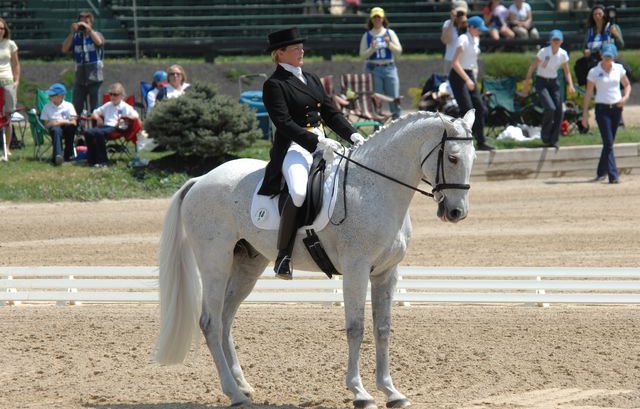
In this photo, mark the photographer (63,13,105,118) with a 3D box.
[{"bbox_3d":[-2.942,-1.517,79.500,0.560,1.780,0.480,1,3,13],"label":"photographer"}]

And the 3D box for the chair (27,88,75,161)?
[{"bbox_3d":[-3.243,-0.970,77.500,0.680,0.870,0.570,-1,3,-12],"label":"chair"}]

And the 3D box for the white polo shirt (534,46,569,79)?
[{"bbox_3d":[2.869,-1.760,79.200,0.430,0.410,0.260,9,8,6],"label":"white polo shirt"}]

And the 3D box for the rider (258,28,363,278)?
[{"bbox_3d":[-0.053,-0.319,40.000,0.680,1.580,0.600,1,3,33],"label":"rider"}]

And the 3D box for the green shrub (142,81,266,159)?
[{"bbox_3d":[-1.403,-1.000,77.000,1.420,0.940,1.350,0,3,0],"label":"green shrub"}]

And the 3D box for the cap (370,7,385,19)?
[{"bbox_3d":[0.832,-2.771,92.500,0.185,0.155,0.260,0,2,3],"label":"cap"}]

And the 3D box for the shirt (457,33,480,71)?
[{"bbox_3d":[1.828,-1.884,78.700,0.260,0.480,0.380,11,2,31],"label":"shirt"}]

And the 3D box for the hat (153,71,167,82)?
[{"bbox_3d":[-1.996,-1.586,79.500,0.175,0.150,0.250,-2,3,-35],"label":"hat"}]

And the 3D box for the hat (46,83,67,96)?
[{"bbox_3d":[-3.199,-1.396,77.600,0.180,0.140,0.260,2,3,37],"label":"hat"}]

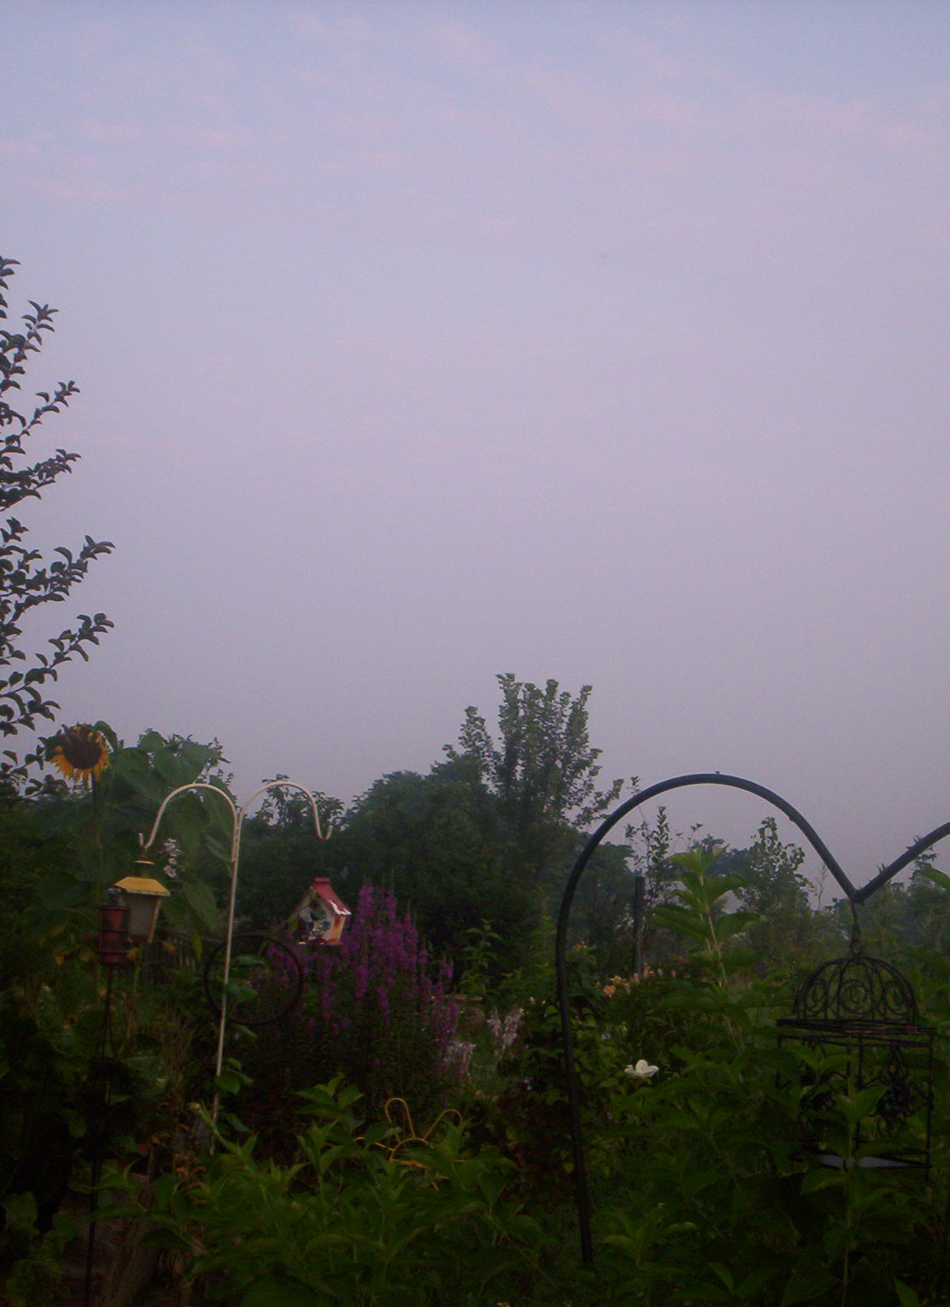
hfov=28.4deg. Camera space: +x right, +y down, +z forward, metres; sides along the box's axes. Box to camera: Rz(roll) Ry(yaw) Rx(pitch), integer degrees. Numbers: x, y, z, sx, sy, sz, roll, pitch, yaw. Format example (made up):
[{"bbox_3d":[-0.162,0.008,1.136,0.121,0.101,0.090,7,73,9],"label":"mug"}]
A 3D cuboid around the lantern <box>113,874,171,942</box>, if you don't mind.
[{"bbox_3d":[-1.012,0.774,5.700,0.155,0.215,0.150,5,-8,-22],"label":"lantern"}]

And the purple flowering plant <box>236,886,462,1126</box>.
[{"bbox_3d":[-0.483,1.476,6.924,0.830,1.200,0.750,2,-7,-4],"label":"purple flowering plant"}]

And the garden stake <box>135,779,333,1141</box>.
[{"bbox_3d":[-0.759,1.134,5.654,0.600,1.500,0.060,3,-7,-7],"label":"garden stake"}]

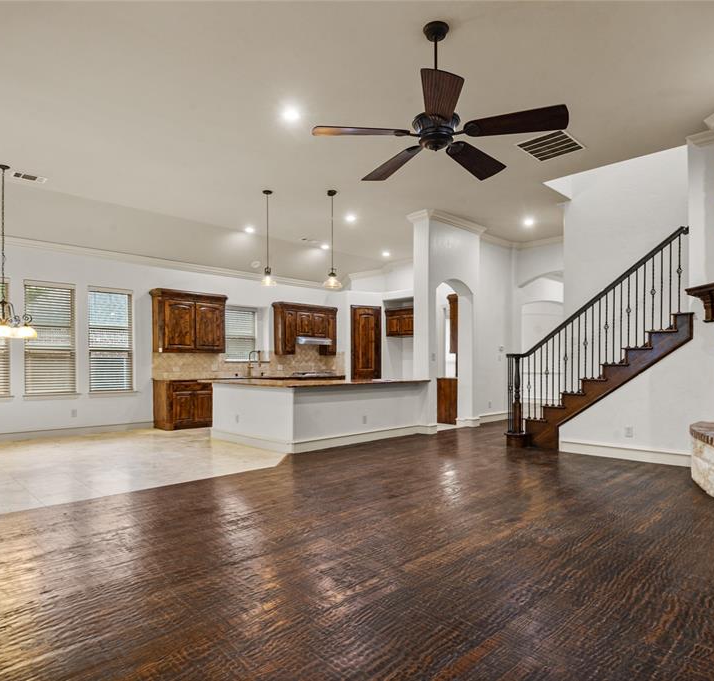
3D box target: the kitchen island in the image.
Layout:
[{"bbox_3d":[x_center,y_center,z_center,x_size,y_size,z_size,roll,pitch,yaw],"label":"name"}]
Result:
[{"bbox_3d":[-0.540,1.091,7.580,2.800,0.920,2.080,2,-4,-42],"label":"kitchen island"}]

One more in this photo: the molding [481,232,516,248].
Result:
[{"bbox_3d":[2.978,-2.058,9.404,1.364,0.138,0.118,1,-2,-42],"label":"molding"}]

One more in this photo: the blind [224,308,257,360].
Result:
[{"bbox_3d":[-2.625,-0.142,9.956,0.947,1.095,0.069,1,-2,-42],"label":"blind"}]

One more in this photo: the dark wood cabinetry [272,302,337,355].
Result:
[{"bbox_3d":[-1.173,-0.241,10.452,1.558,1.113,0.374,1,-2,-43],"label":"dark wood cabinetry"}]

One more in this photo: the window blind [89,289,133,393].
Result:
[{"bbox_3d":[-4.324,-0.002,7.999,0.697,1.803,0.060,2,-3,-41],"label":"window blind"}]

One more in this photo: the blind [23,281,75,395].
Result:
[{"bbox_3d":[-4.969,-0.041,7.367,0.690,1.793,0.069,1,-2,-42],"label":"blind"}]

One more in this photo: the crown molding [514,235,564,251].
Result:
[{"bbox_3d":[3.713,-1.986,9.229,0.120,0.140,0.966,3,-4,-44],"label":"crown molding"}]

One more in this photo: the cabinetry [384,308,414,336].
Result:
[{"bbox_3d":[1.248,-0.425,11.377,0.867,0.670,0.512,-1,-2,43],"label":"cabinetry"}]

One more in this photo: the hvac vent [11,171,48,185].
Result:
[{"bbox_3d":[-4.458,-2.187,6.177,0.380,0.030,0.200,2,-3,-41],"label":"hvac vent"}]

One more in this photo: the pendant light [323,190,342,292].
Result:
[{"bbox_3d":[-0.360,-1.451,6.646,0.250,1.448,0.250,0,-3,0],"label":"pendant light"}]

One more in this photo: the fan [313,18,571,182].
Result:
[{"bbox_3d":[0.560,-1.863,3.347,1.630,0.966,1.600,0,-3,0],"label":"fan"}]

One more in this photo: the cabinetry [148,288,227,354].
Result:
[{"bbox_3d":[-3.195,-0.331,8.720,1.334,1.135,0.400,2,-3,-41],"label":"cabinetry"}]

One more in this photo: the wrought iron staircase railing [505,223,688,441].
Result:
[{"bbox_3d":[3.033,0.057,5.932,2.128,2.726,0.217,-1,-2,43],"label":"wrought iron staircase railing"}]

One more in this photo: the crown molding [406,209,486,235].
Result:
[{"bbox_3d":[1.660,-2.153,8.297,1.680,0.148,0.512,1,-2,-42],"label":"crown molding"}]

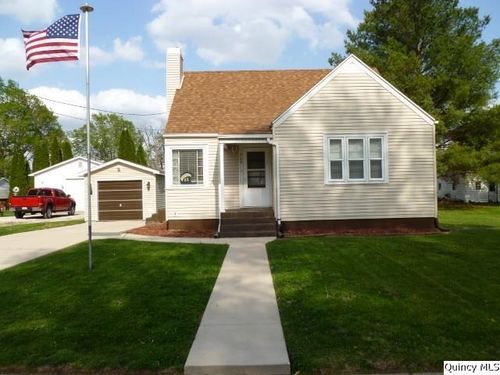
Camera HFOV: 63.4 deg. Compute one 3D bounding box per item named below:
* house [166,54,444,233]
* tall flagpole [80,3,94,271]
[{"bbox_3d":[1.163,-2.083,17.140,9.000,7.300,9.800,-1,-1,0],"label":"house"},{"bbox_3d":[-3.205,-0.995,8.050,0.260,5.350,0.260,-1,-1,0],"label":"tall flagpole"}]

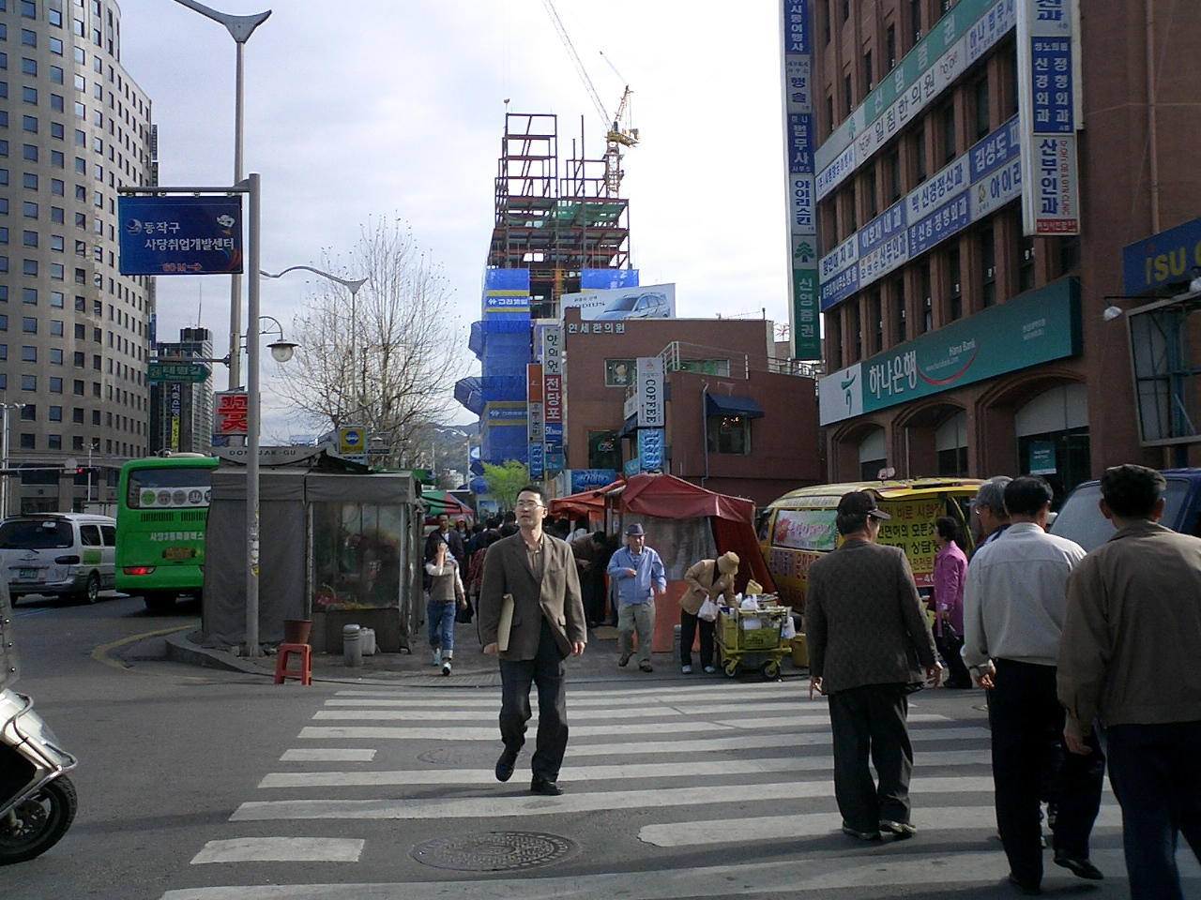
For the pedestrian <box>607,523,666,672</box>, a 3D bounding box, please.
[{"bbox_3d":[0.393,1.611,14.286,0.570,1.599,0.420,0,-4,-13],"label":"pedestrian"}]

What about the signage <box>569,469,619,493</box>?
[{"bbox_3d":[-0.251,1.076,43.124,1.600,0.849,0.250,0,-4,-7],"label":"signage"}]

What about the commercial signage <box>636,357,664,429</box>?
[{"bbox_3d":[1.501,-1.707,38.649,0.800,2.110,0.300,0,-4,-7],"label":"commercial signage"}]

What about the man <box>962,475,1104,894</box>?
[{"bbox_3d":[1.844,0.985,5.520,0.550,1.720,0.480,-1,-4,12],"label":"man"}]

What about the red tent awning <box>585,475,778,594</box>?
[{"bbox_3d":[0.947,1.046,16.100,2.150,1.420,2.100,0,-4,-7],"label":"red tent awning"}]

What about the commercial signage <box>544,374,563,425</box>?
[{"bbox_3d":[-2.137,-2.311,58.149,0.805,2.183,0.300,0,-4,-7],"label":"commercial signage"}]

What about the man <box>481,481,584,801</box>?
[{"bbox_3d":[-0.411,1.116,7.648,0.570,1.784,0.480,0,-4,-16],"label":"man"}]

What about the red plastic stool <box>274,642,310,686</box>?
[{"bbox_3d":[-3.251,2.258,13.586,0.335,0.445,0.335,0,-4,-5],"label":"red plastic stool"}]

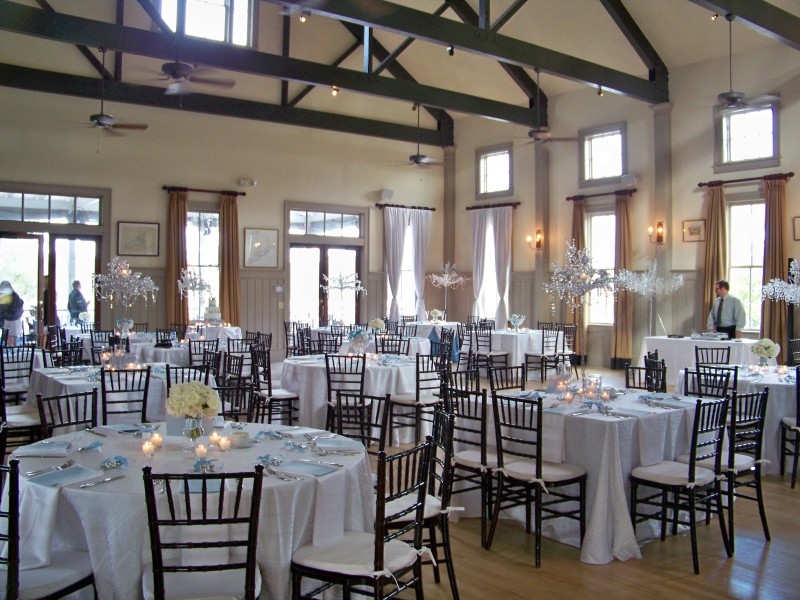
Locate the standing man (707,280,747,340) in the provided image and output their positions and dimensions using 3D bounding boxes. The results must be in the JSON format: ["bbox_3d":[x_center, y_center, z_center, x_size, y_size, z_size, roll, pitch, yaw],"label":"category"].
[{"bbox_3d":[5.108,0.522,11.906,0.400,1.680,0.560,-1,1,-41],"label":"standing man"}]

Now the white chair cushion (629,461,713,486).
[{"bbox_3d":[1.550,0.983,4.320,0.390,0.055,0.390,-1,1,-44],"label":"white chair cushion"}]

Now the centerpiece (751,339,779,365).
[{"bbox_3d":[3.354,0.488,6.989,0.273,0.283,0.273,0,1,26],"label":"centerpiece"}]

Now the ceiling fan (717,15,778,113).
[{"bbox_3d":[3.965,-2.867,9.150,1.300,1.130,1.300,-1,1,-40],"label":"ceiling fan"}]

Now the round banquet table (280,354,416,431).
[{"bbox_3d":[-0.420,0.988,7.780,1.580,0.770,1.580,0,1,0],"label":"round banquet table"}]

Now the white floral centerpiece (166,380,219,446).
[{"bbox_3d":[-0.942,0.532,3.480,0.245,0.310,0.245,-1,1,-40],"label":"white floral centerpiece"}]

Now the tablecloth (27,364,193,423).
[{"bbox_3d":[-2.463,1.033,6.841,1.340,0.770,1.340,0,1,-38],"label":"tablecloth"}]

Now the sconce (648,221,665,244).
[{"bbox_3d":[4.519,-1.174,13.463,0.200,0.390,0.250,0,1,-38],"label":"sconce"}]

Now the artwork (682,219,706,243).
[{"bbox_3d":[5.002,-1.178,12.985,0.030,0.379,0.419,-1,1,-38],"label":"artwork"}]

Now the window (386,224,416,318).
[{"bbox_3d":[0.064,-0.623,16.692,0.869,2.121,0.121,-1,1,-38],"label":"window"}]

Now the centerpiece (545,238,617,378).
[{"bbox_3d":[1.251,0.157,5.290,0.520,1.120,0.520,0,1,-38],"label":"centerpiece"}]

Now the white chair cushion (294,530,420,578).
[{"bbox_3d":[-0.183,0.991,3.004,0.400,0.055,0.385,1,1,36],"label":"white chair cushion"}]

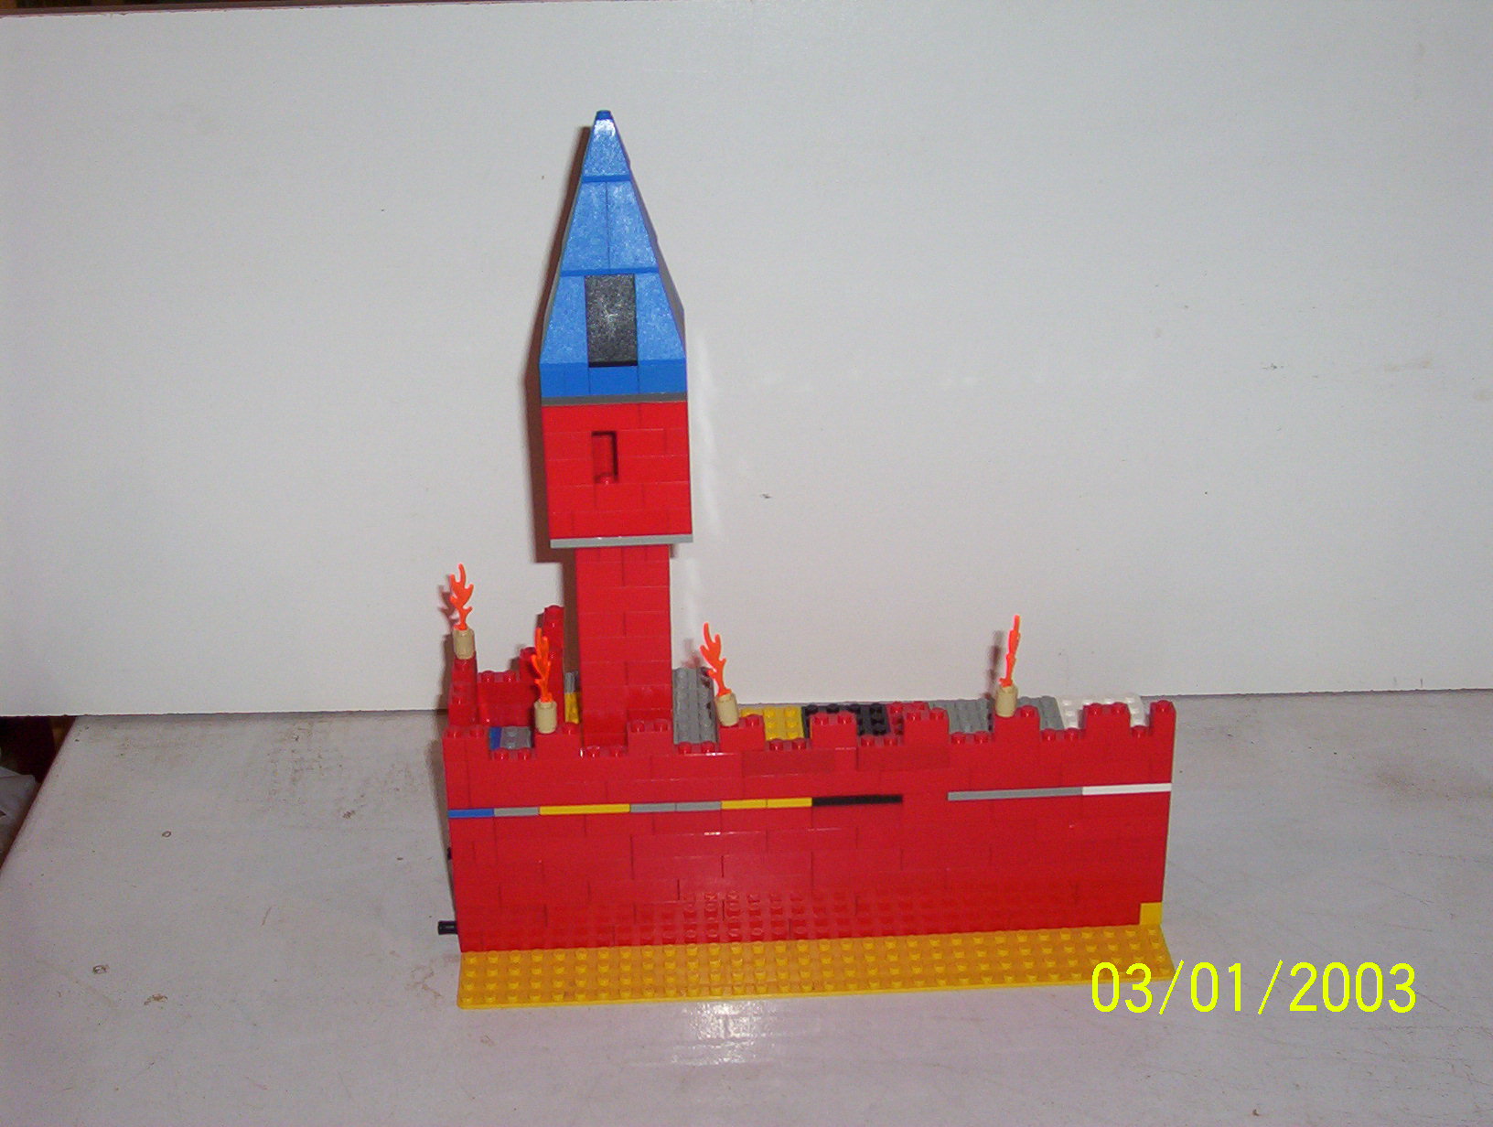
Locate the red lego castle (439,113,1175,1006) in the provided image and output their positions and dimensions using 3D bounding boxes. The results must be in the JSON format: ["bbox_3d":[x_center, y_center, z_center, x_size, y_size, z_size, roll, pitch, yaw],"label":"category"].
[{"bbox_3d":[0.017,-0.013,0.996,0.263,0.307,0.128,-2,27,-2],"label":"red lego castle"}]

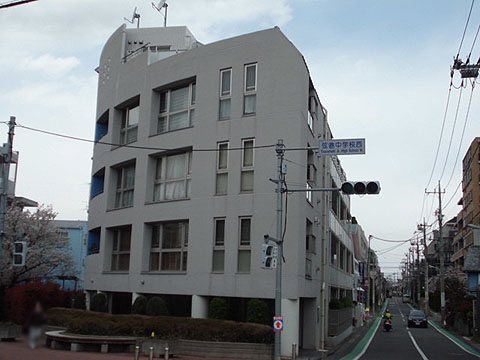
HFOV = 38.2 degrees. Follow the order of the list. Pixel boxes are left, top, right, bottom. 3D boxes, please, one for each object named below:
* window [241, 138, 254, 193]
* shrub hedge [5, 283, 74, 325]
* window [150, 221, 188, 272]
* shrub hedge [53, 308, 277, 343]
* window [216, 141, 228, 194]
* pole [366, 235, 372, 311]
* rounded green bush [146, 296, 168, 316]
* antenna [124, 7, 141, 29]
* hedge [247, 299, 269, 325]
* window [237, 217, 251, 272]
[{"bbox_3d":[0.342,-0.579,27.165,0.606,2.149,0.160,-4,-11,33],"label":"window"},{"bbox_3d":[-9.399,5.836,32.500,3.200,2.100,2.000,2,-9,0],"label":"shrub hedge"},{"bbox_3d":[-2.932,2.838,29.264,0.150,2.074,2.813,11,-13,-43],"label":"window"},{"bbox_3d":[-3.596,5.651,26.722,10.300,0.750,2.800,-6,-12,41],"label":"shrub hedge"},{"bbox_3d":[-0.670,-0.479,27.818,0.570,2.171,0.160,-4,-11,33],"label":"window"},{"bbox_3d":[13.636,9.898,73.000,0.350,8.300,0.350,0,-9,12],"label":"pole"},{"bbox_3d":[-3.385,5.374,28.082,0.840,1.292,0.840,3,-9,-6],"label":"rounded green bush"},{"bbox_3d":[-5.582,-8.464,36.069,0.620,1.050,0.720,4,-10,-14],"label":"antenna"},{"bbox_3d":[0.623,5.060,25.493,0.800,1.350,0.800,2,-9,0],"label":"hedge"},{"bbox_3d":[0.221,2.473,26.684,0.585,2.163,0.160,-4,-11,33],"label":"window"}]

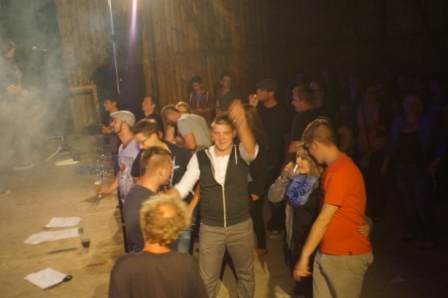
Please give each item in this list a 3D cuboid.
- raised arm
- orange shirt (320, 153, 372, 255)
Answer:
[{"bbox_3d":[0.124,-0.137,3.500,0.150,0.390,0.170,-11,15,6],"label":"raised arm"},{"bbox_3d":[0.780,0.338,3.300,0.290,0.630,0.440,3,17,22],"label":"orange shirt"}]

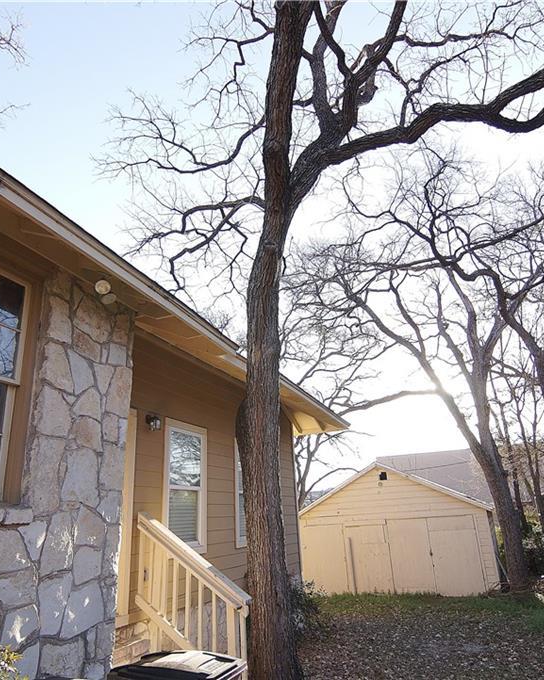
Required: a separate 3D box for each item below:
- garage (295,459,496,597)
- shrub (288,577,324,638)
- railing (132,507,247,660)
[{"bbox_3d":[4.201,6.266,15.715,6.000,3.550,6.100,-10,-21,18],"label":"garage"},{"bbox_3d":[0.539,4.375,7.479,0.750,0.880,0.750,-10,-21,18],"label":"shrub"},{"bbox_3d":[-0.804,2.570,4.435,1.360,1.680,0.140,-10,-21,18],"label":"railing"}]

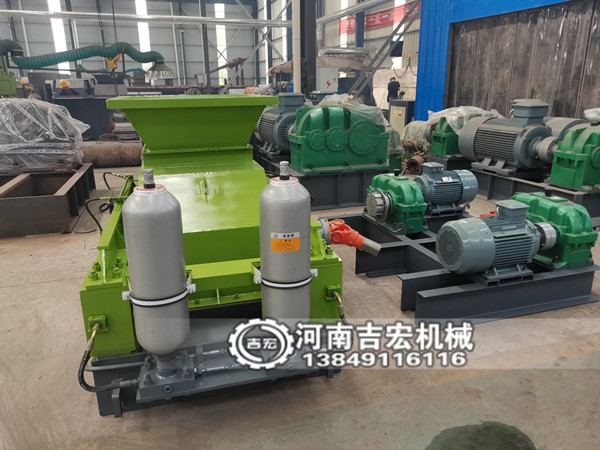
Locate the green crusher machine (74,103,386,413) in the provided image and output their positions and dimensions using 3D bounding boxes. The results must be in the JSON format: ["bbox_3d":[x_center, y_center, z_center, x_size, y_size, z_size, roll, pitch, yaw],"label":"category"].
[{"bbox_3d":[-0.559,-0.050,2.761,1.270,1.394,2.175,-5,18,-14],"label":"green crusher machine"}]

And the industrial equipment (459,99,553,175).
[{"bbox_3d":[2.735,-1.154,5.810,0.640,0.890,1.270,-7,18,-19],"label":"industrial equipment"}]

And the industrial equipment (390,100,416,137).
[{"bbox_3d":[2.742,-2.587,11.449,0.600,1.058,0.850,-7,18,-19],"label":"industrial equipment"}]

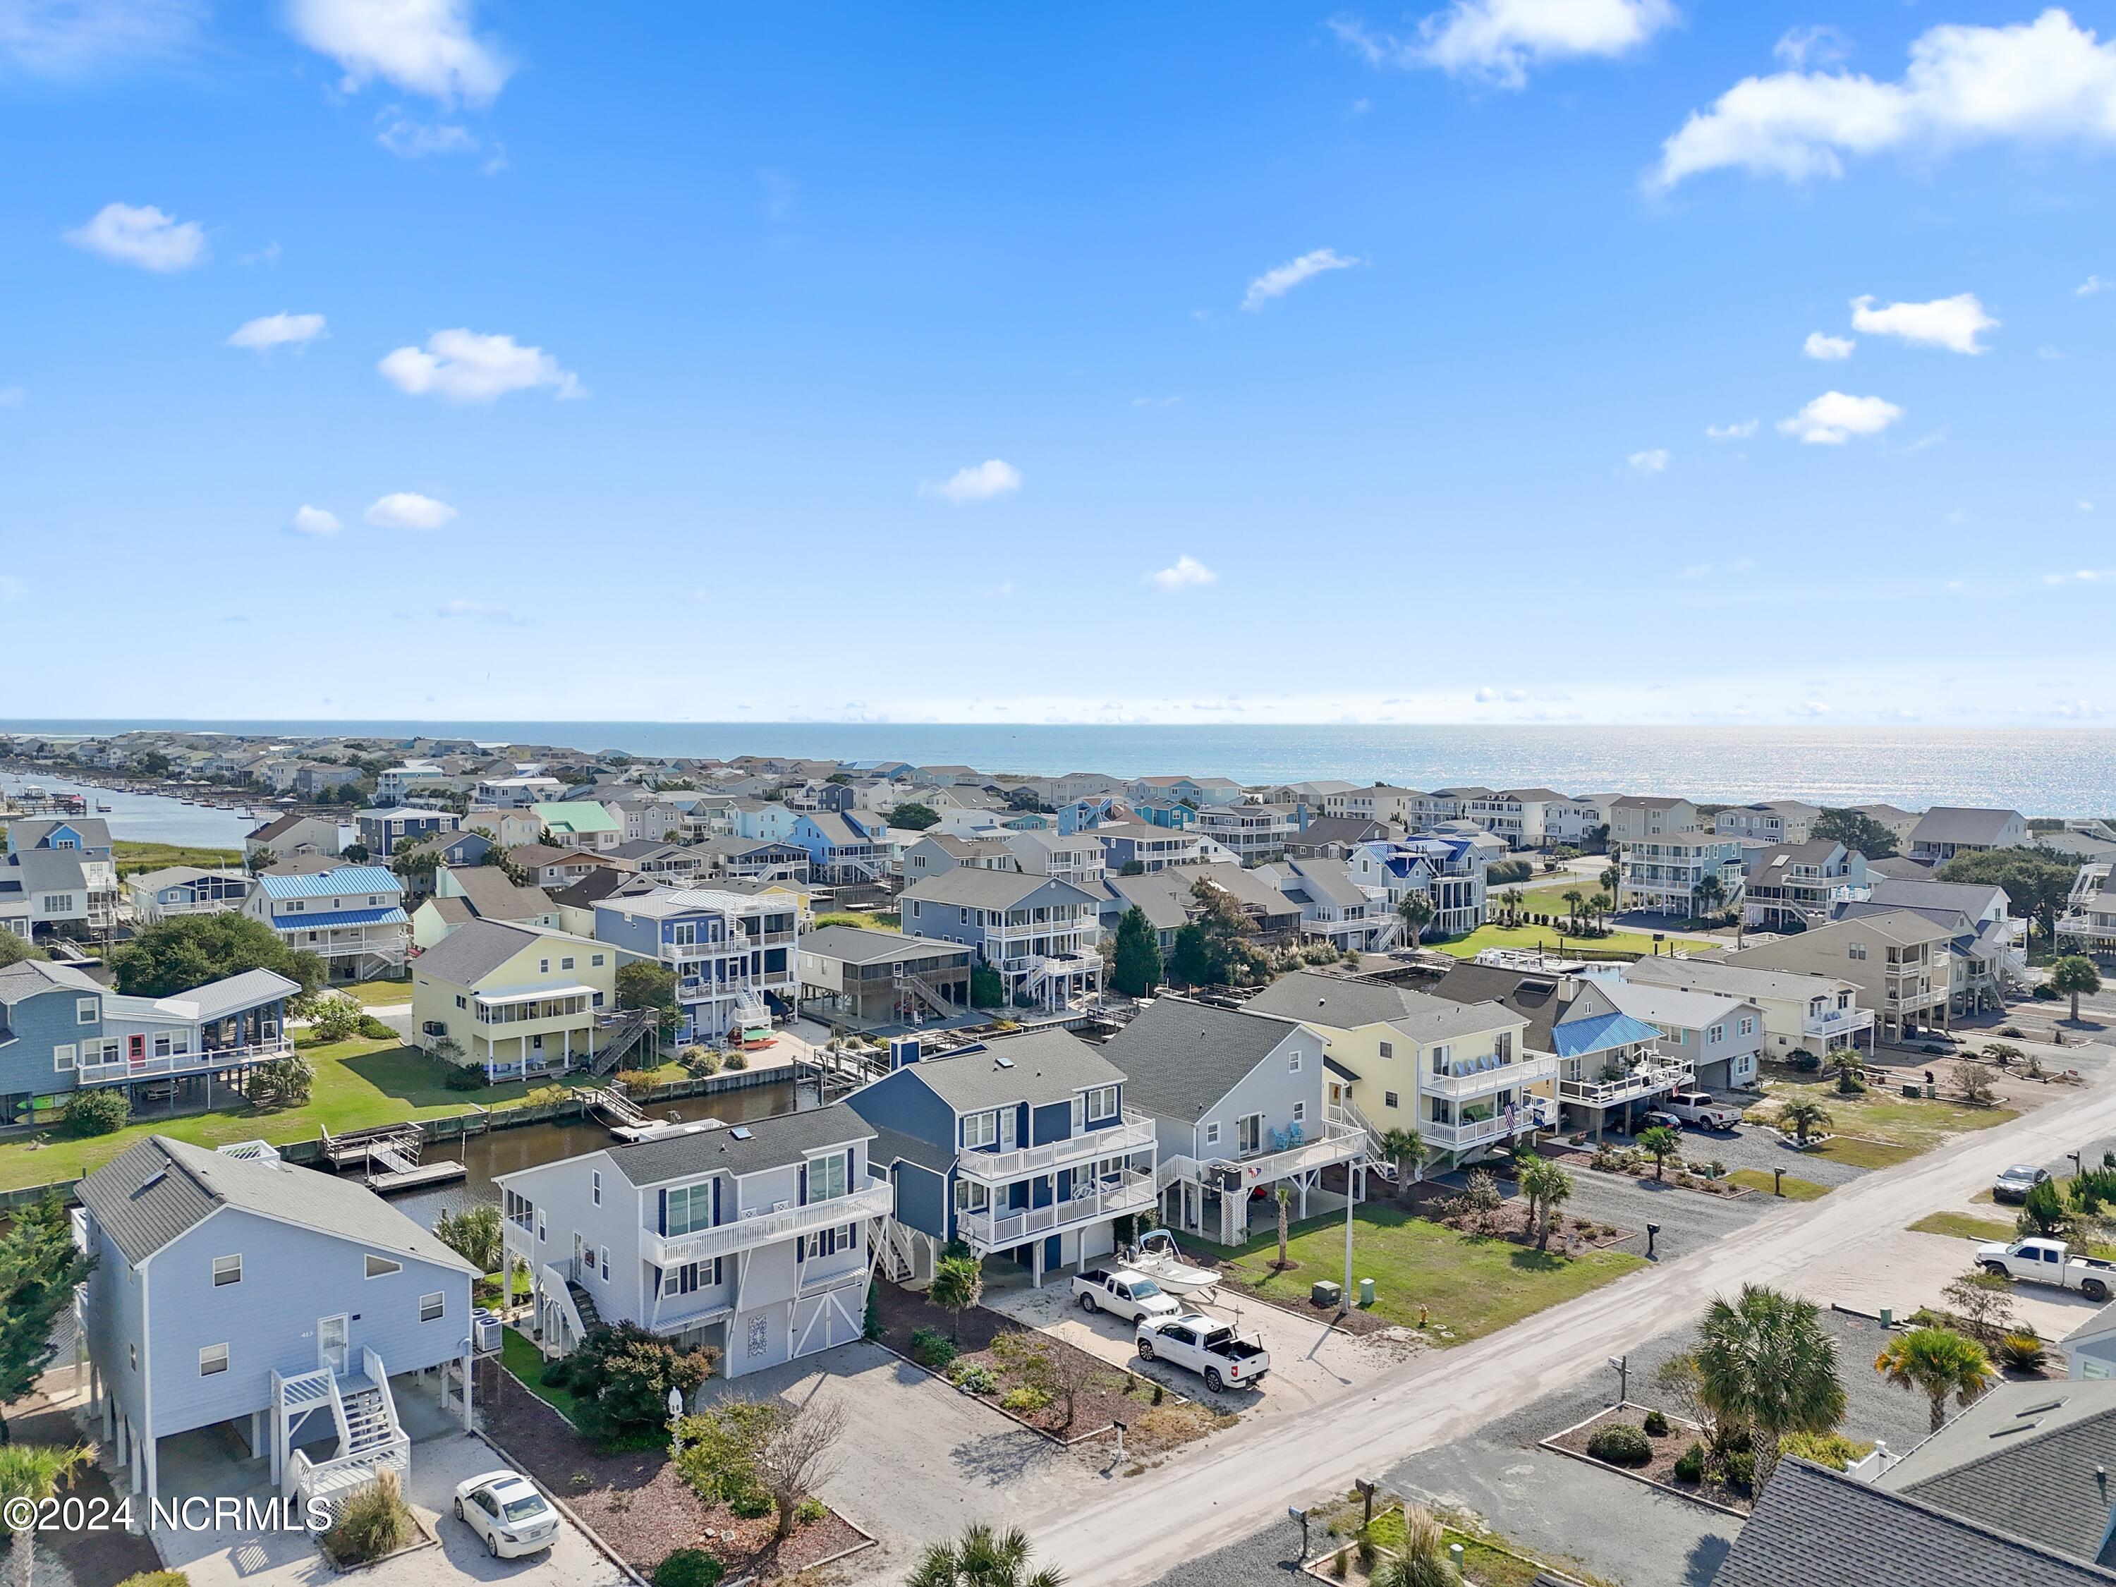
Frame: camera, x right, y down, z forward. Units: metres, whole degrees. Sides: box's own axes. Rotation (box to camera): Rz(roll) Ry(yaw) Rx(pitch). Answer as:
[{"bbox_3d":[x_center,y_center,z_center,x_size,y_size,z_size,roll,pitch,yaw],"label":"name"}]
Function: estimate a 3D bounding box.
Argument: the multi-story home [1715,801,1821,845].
[{"bbox_3d":[131.648,7.283,272.779,12.160,12.000,12.740,-2,4,-38],"label":"multi-story home"}]

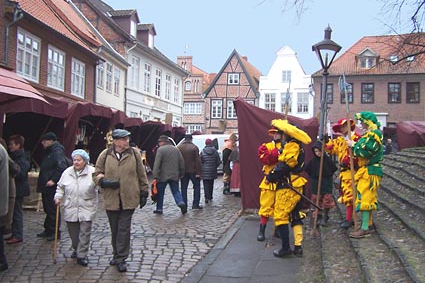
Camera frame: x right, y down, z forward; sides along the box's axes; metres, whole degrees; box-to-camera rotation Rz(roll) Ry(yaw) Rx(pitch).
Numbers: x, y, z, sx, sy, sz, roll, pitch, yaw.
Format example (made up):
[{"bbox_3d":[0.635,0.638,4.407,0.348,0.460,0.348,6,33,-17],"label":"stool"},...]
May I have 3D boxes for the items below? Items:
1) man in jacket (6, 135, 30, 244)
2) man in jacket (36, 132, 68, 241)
[{"bbox_3d":[-3.014,0.746,7.250,0.400,1.690,0.500,0,0,-9],"label":"man in jacket"},{"bbox_3d":[-2.654,0.725,7.740,0.520,1.750,0.550,0,0,-18],"label":"man in jacket"}]

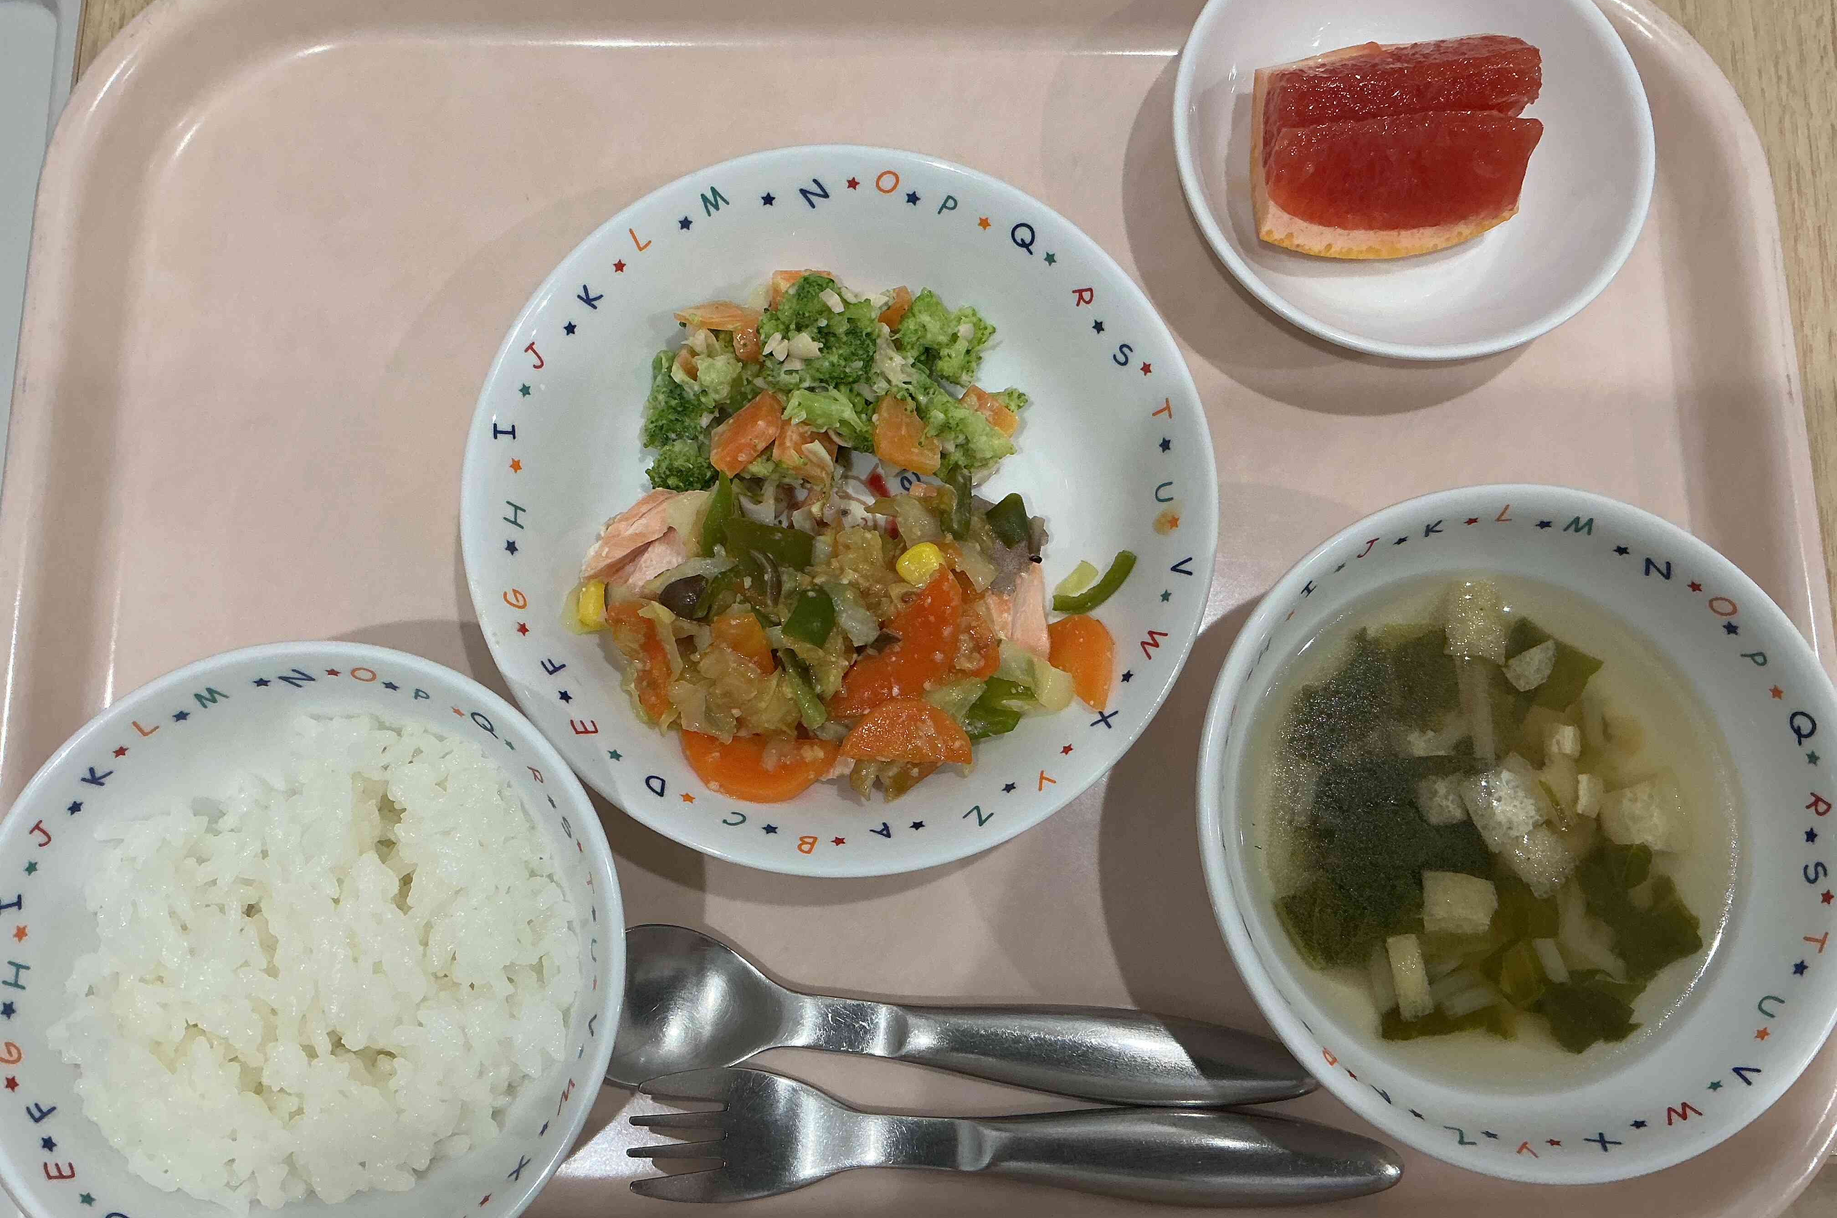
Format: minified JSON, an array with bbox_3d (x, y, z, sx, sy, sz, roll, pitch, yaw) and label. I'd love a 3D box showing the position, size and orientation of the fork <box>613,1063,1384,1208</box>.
[{"bbox_3d":[0.020,0.103,0.292,0.148,0.015,0.024,4,79,-2],"label":"fork"}]

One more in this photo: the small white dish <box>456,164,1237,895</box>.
[{"bbox_3d":[-0.015,-0.019,0.308,0.145,0.029,0.145,0,79,-3],"label":"small white dish"}]

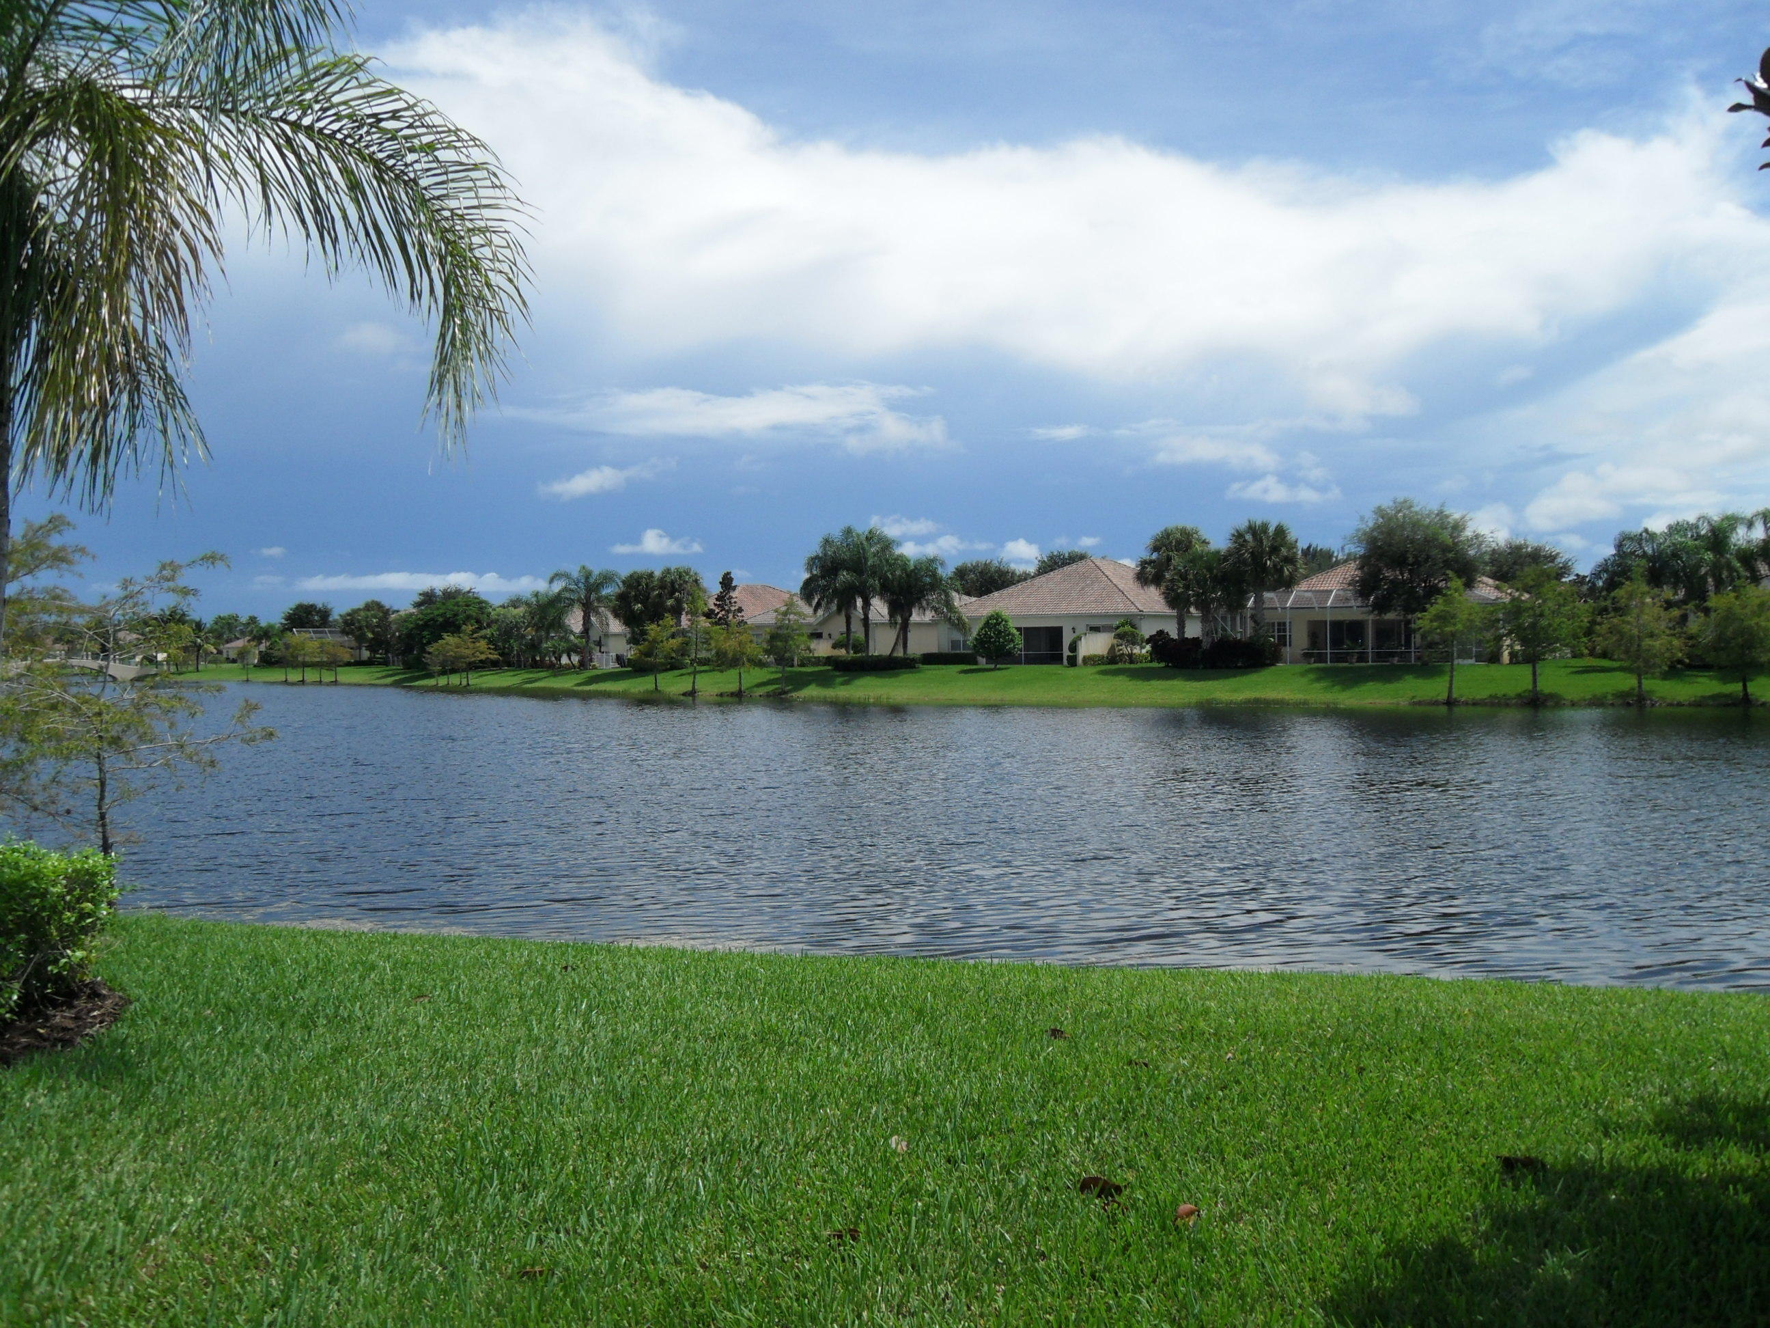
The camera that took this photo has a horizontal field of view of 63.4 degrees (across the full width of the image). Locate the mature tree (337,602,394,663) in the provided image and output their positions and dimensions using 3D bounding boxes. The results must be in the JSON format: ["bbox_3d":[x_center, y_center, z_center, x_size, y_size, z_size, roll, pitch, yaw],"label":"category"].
[{"bbox_3d":[-54.400,-3.260,150.000,6.080,6.660,6.080,0,0,0],"label":"mature tree"}]

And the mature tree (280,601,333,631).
[{"bbox_3d":[-78.820,-4.240,195.000,7.160,8.660,7.160,0,0,0],"label":"mature tree"}]

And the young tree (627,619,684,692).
[{"bbox_3d":[-15.550,-0.590,97.000,3.840,4.920,3.650,0,0,0],"label":"young tree"}]

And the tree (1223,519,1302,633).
[{"bbox_3d":[19.910,-3.760,75.500,4.160,7.730,4.160,0,0,0],"label":"tree"}]

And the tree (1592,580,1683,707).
[{"bbox_3d":[38.390,-1.200,73.000,4.510,6.420,4.290,0,0,0],"label":"tree"}]

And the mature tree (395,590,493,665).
[{"bbox_3d":[-40.850,-3.210,133.000,8.860,7.060,8.860,0,0,0],"label":"mature tree"}]

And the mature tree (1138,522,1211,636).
[{"bbox_3d":[16.510,-3.880,82.000,4.280,8.160,4.280,0,0,0],"label":"mature tree"}]

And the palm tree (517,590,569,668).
[{"bbox_3d":[-28.870,-3.040,121.000,4.560,6.660,4.560,0,0,0],"label":"palm tree"}]

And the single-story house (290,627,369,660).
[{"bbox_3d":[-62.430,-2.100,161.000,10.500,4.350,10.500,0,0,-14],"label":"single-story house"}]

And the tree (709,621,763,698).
[{"bbox_3d":[-9.190,-0.360,88.500,3.420,4.830,3.420,0,0,0],"label":"tree"}]

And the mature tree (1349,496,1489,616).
[{"bbox_3d":[28.330,-4.330,76.000,7.410,8.880,7.040,0,0,0],"label":"mature tree"}]

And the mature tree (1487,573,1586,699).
[{"bbox_3d":[33.510,-1.490,73.500,4.900,6.740,4.650,0,0,0],"label":"mature tree"}]

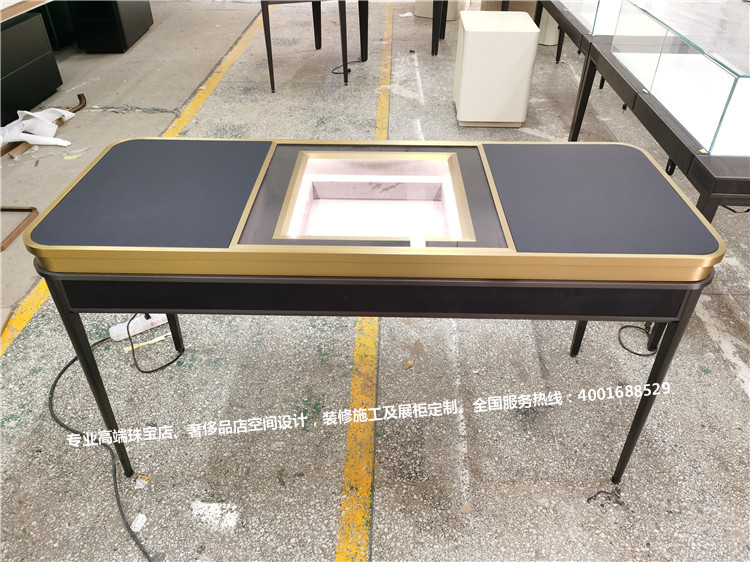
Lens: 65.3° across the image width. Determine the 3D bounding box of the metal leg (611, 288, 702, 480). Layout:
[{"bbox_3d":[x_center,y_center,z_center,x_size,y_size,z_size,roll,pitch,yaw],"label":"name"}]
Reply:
[{"bbox_3d":[0.690,0.291,1.467,0.036,0.688,0.036,1,36,1],"label":"metal leg"}]

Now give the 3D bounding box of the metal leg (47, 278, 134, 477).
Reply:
[{"bbox_3d":[-0.702,0.273,1.484,0.036,0.688,0.036,1,36,1],"label":"metal leg"}]

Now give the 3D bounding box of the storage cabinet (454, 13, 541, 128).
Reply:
[{"bbox_3d":[0.728,-1.303,3.607,0.427,0.568,0.480,2,37,2],"label":"storage cabinet"}]

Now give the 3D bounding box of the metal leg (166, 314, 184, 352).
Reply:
[{"bbox_3d":[-0.672,-0.005,1.851,0.042,0.640,0.042,1,37,1],"label":"metal leg"}]

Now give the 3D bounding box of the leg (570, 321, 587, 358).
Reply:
[{"bbox_3d":[0.674,0.011,1.828,0.042,0.640,0.042,1,37,1],"label":"leg"}]

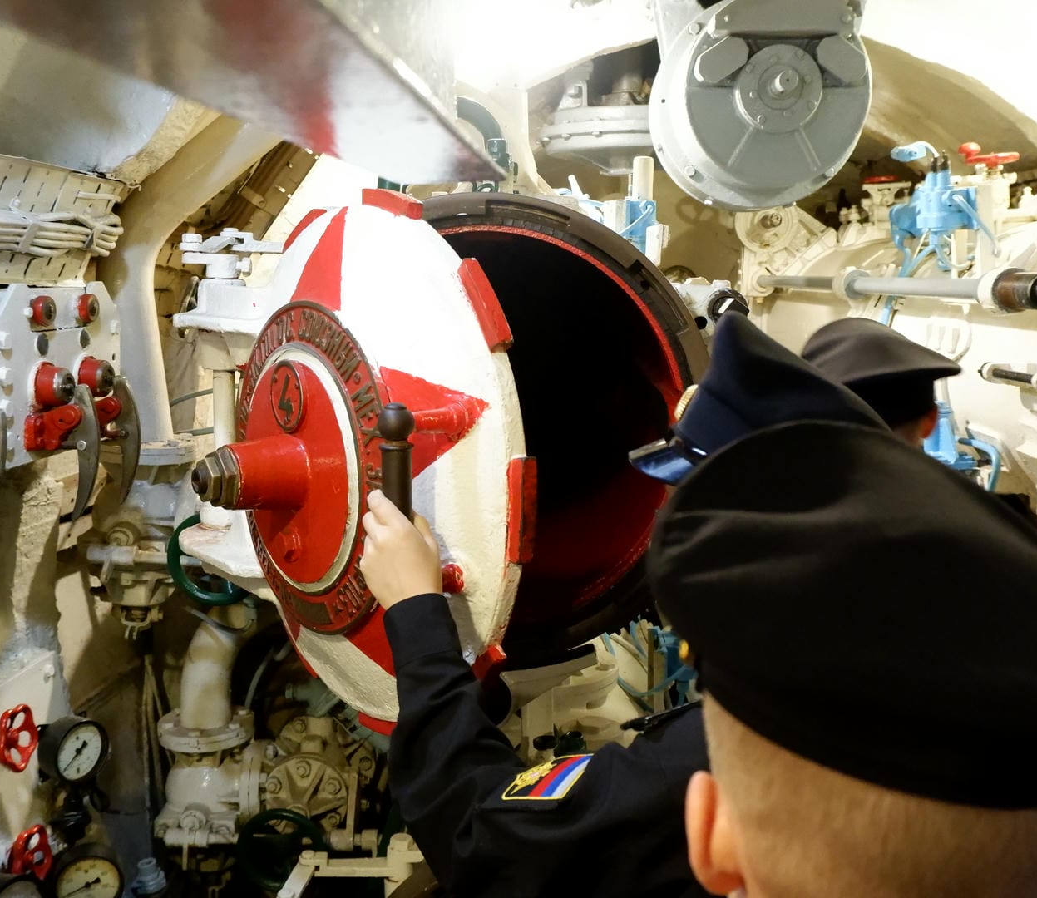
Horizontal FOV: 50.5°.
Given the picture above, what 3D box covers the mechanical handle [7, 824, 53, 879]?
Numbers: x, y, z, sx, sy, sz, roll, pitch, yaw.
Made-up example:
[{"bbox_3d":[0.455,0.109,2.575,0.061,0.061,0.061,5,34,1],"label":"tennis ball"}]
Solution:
[{"bbox_3d":[-0.629,0.526,1.422,0.025,0.084,0.084,1,10,7],"label":"mechanical handle"}]

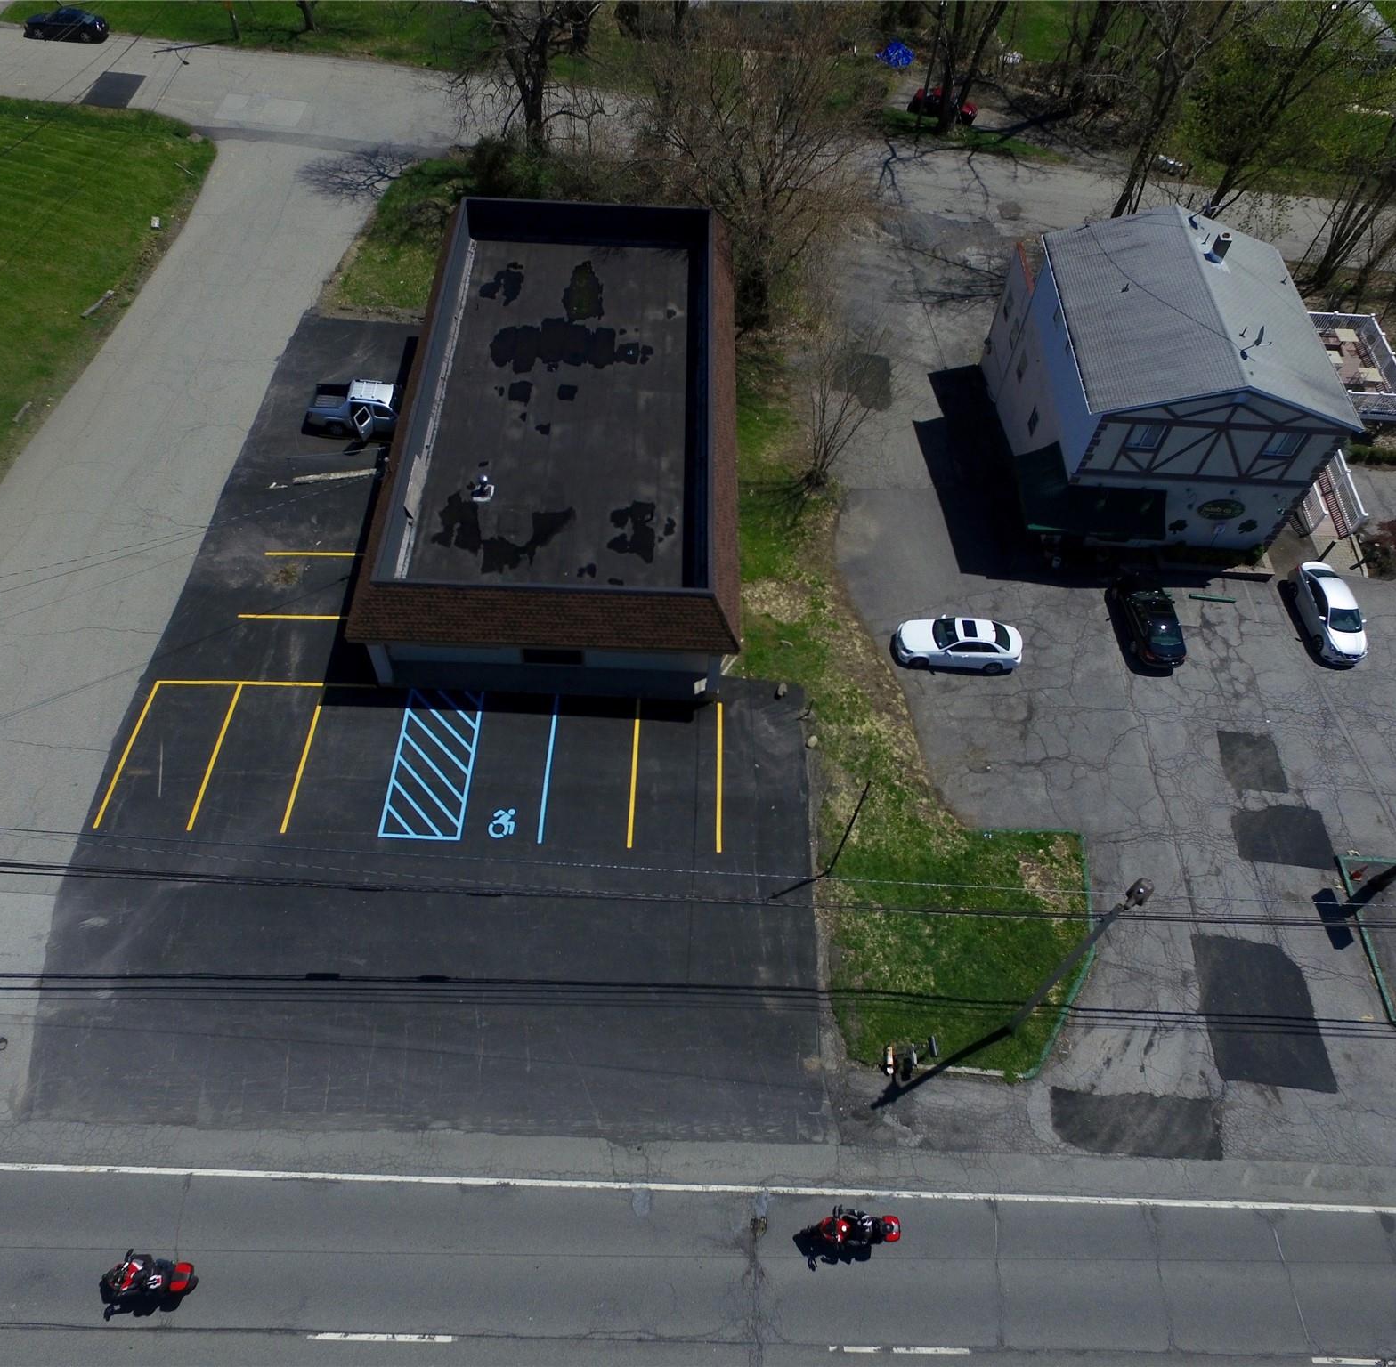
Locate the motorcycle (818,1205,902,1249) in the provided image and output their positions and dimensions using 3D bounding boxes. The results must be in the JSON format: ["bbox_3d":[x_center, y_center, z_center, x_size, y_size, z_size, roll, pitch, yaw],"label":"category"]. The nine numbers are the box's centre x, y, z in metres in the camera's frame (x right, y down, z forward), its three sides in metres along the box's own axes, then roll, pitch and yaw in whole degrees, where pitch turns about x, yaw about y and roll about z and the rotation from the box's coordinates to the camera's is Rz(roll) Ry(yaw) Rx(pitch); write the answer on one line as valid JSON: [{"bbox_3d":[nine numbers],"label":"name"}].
[{"bbox_3d":[3.882,13.547,25.968,2.100,1.400,0.850,3,54,-2],"label":"motorcycle"}]

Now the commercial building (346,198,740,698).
[{"bbox_3d":[-4.864,-10.343,41.031,12.534,4.800,23.866,2,54,-3],"label":"commercial building"}]

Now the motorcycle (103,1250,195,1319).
[{"bbox_3d":[-12.754,13.952,24.338,2.100,1.400,0.850,3,54,-2],"label":"motorcycle"}]

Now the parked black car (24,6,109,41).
[{"bbox_3d":[-37.613,-39.321,62.674,4.550,1.400,1.800,3,54,-2],"label":"parked black car"}]

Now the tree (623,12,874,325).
[{"bbox_3d":[2.205,-20.890,45.457,9.300,12.000,9.300,6,54,0],"label":"tree"}]

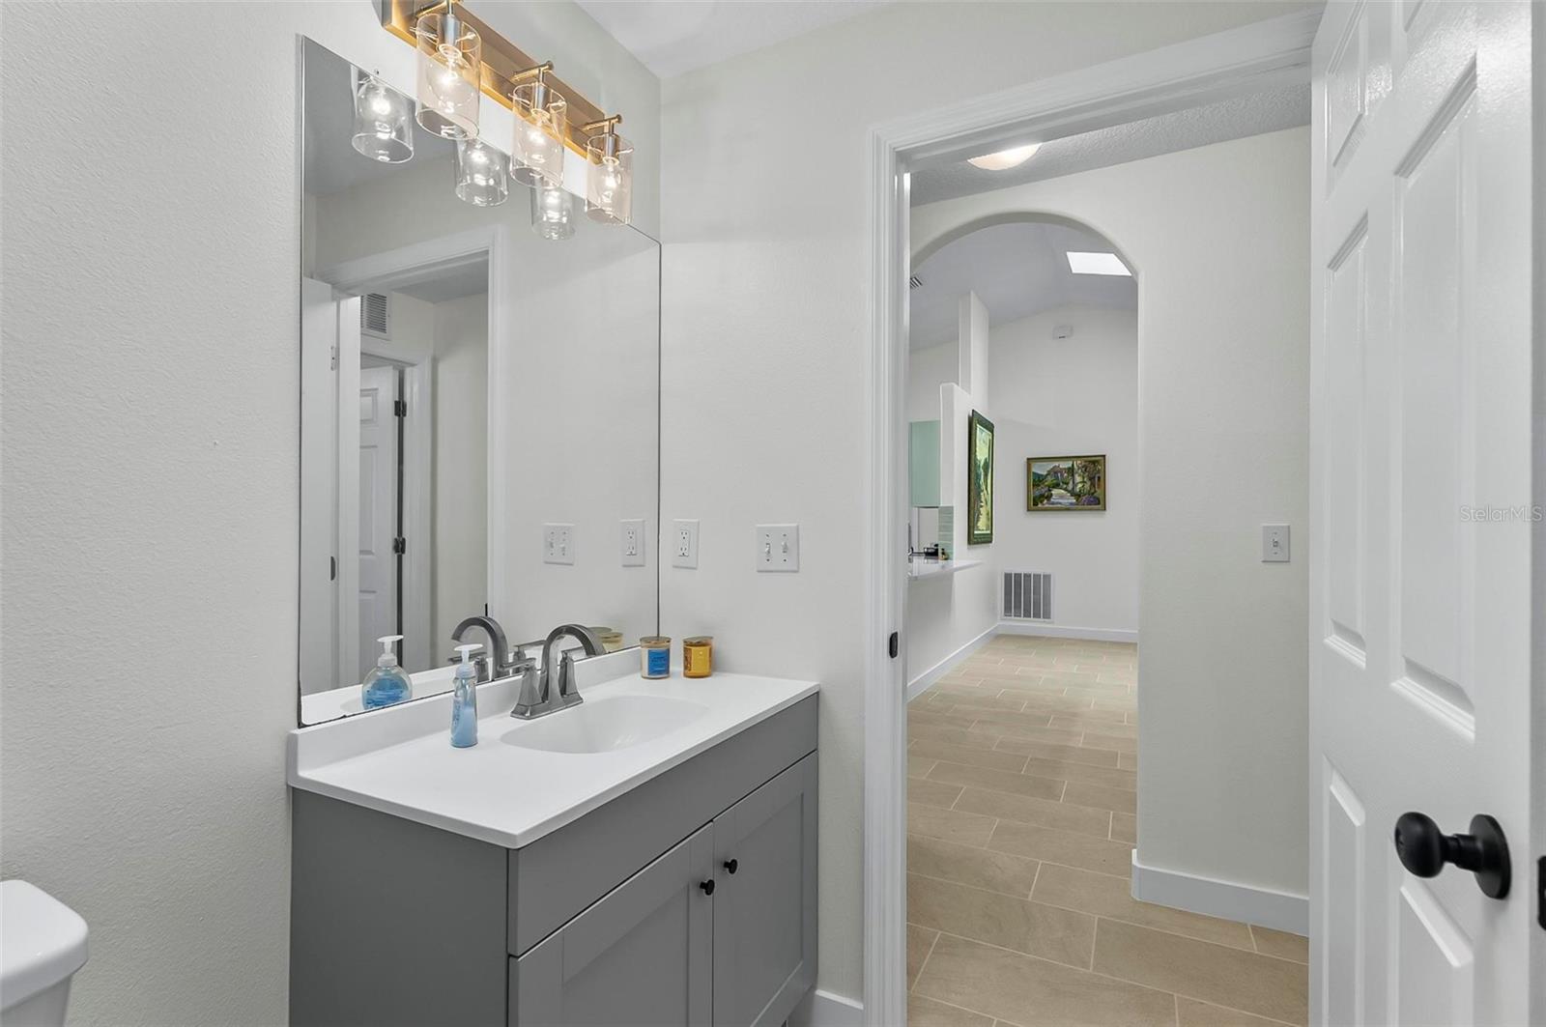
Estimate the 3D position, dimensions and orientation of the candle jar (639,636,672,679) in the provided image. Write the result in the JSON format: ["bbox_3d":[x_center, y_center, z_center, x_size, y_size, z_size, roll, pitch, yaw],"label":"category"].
[{"bbox_3d":[-0.295,0.363,1.731,0.077,0.095,0.077,0,-1,0],"label":"candle jar"}]

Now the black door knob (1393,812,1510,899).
[{"bbox_3d":[0.601,0.300,0.613,0.065,0.070,0.070,-1,-2,27],"label":"black door knob"}]

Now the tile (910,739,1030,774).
[{"bbox_3d":[1.022,1.287,3.630,0.603,0.010,0.298,-1,-2,27],"label":"tile"}]

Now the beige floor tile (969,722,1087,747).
[{"bbox_3d":[1.501,1.295,4.057,0.603,0.010,0.298,-1,-2,27],"label":"beige floor tile"}]

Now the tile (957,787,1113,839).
[{"bbox_3d":[1.097,1.270,2.915,0.603,0.010,0.298,-1,-2,27],"label":"tile"}]

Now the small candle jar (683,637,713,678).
[{"bbox_3d":[-0.193,0.366,1.744,0.073,0.093,0.073,0,-1,0],"label":"small candle jar"}]

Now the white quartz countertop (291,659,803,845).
[{"bbox_3d":[-0.318,0.383,1.359,0.487,0.077,0.926,0,-1,27],"label":"white quartz countertop"}]

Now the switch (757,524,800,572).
[{"bbox_3d":[0.009,0.086,1.707,0.118,0.119,0.018,0,-1,27],"label":"switch"}]

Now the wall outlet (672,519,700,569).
[{"bbox_3d":[-0.229,0.082,1.807,0.079,0.124,0.008,-1,-2,27],"label":"wall outlet"}]

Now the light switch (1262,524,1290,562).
[{"bbox_3d":[1.548,0.092,2.108,0.071,0.118,0.018,0,-1,27],"label":"light switch"}]

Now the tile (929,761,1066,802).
[{"bbox_3d":[1.077,1.296,3.318,0.607,0.010,0.297,0,-1,27],"label":"tile"}]

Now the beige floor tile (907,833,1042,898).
[{"bbox_3d":[0.626,1.262,2.484,0.603,0.010,0.298,-1,-2,27],"label":"beige floor tile"}]

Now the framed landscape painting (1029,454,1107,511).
[{"bbox_3d":[3.159,-0.316,7.365,0.780,0.587,0.030,0,-1,27],"label":"framed landscape painting"}]

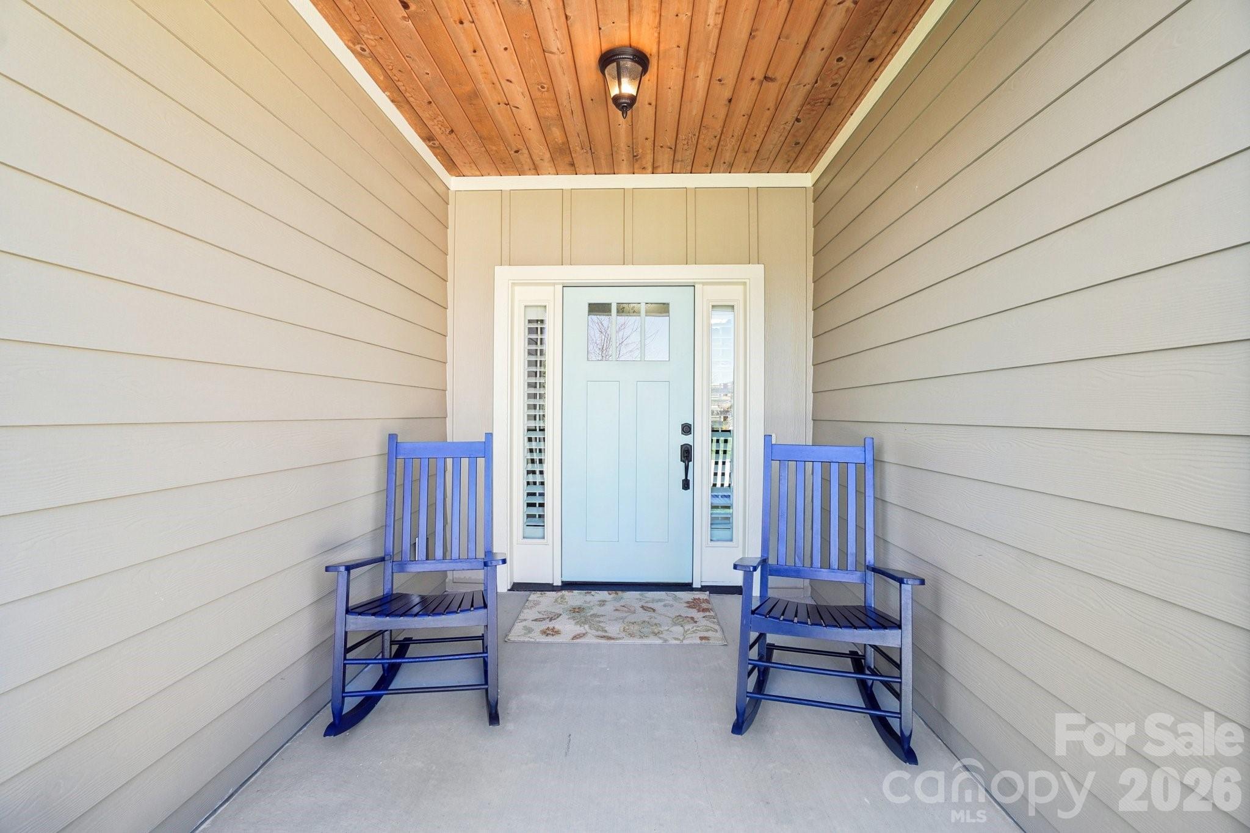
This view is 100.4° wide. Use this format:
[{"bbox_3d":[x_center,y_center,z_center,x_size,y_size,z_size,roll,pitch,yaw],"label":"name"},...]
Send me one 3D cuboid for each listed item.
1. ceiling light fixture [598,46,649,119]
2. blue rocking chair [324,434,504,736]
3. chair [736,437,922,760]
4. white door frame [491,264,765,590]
[{"bbox_3d":[0.000,-1.450,2.291,0.223,0.270,0.223,0,0,2],"label":"ceiling light fixture"},{"bbox_3d":[-0.797,0.619,2.176,0.630,1.090,0.740,0,0,-8],"label":"blue rocking chair"},{"bbox_3d":[0.764,0.626,2.087,0.630,1.090,0.740,0,0,16],"label":"chair"},{"bbox_3d":[0.024,0.079,3.500,1.780,2.160,0.140,0,0,2],"label":"white door frame"}]

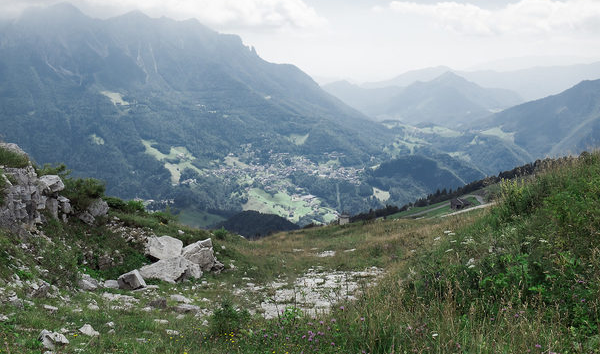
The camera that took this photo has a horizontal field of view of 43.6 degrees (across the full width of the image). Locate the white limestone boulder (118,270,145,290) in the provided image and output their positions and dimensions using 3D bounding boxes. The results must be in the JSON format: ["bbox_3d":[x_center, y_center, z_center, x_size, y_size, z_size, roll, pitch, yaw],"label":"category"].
[{"bbox_3d":[-3.185,1.950,14.200,0.530,0.360,0.430,0,8,0],"label":"white limestone boulder"}]

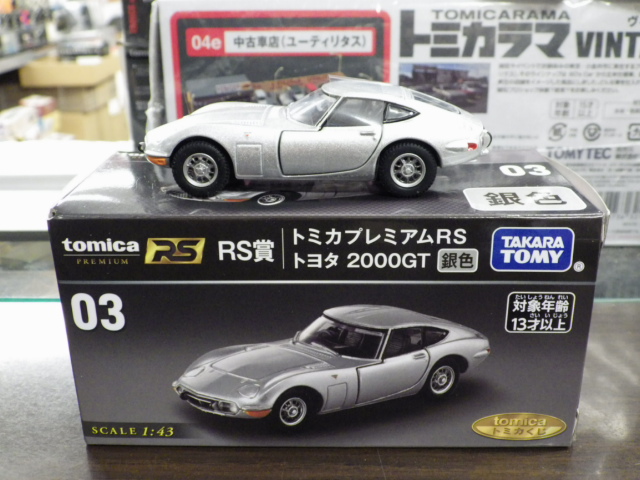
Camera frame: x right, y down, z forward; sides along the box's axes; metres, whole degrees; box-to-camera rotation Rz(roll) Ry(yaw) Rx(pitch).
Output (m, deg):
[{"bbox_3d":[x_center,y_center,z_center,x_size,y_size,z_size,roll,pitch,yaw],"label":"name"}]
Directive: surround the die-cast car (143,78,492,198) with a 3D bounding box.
[{"bbox_3d":[-0.001,-0.030,0.211,0.097,0.027,0.037,0,22,0],"label":"die-cast car"}]

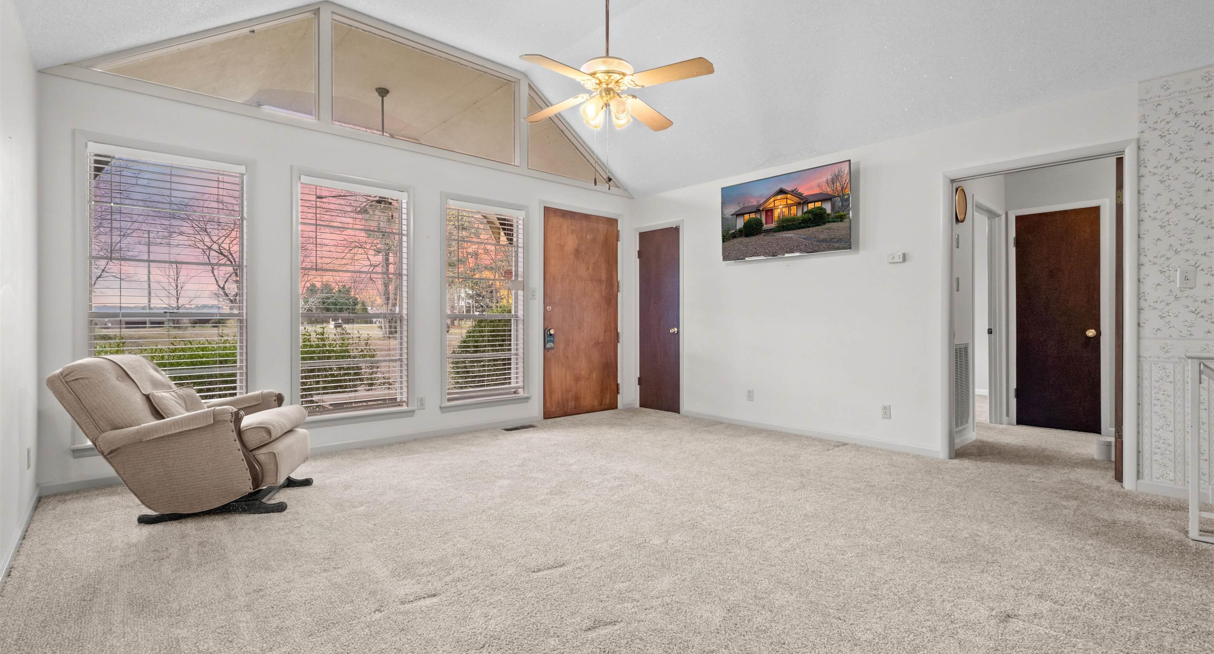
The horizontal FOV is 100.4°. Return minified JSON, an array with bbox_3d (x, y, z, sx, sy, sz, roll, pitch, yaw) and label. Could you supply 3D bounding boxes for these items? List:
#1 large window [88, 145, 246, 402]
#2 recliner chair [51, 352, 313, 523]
[{"bbox_3d":[-2.758,-0.211,3.220,0.751,1.743,0.063,0,0,-42],"label":"large window"},{"bbox_3d":[-2.141,0.542,2.677,0.924,0.809,0.745,0,0,-16],"label":"recliner chair"}]

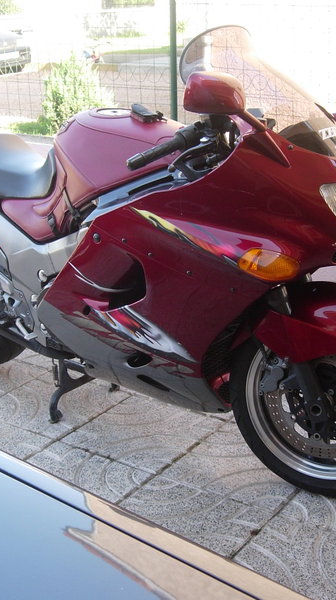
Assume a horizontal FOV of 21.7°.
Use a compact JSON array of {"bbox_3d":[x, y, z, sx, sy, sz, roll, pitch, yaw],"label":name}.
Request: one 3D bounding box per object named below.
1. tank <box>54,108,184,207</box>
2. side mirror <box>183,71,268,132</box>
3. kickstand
[{"bbox_3d":[-0.130,-0.448,2.709,0.540,0.270,0.360,13,24,36],"label":"tank"},{"bbox_3d":[0.129,-0.456,2.036,0.215,0.150,0.125,-18,25,-38],"label":"side mirror"},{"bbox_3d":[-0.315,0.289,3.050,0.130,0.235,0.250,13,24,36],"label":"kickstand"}]

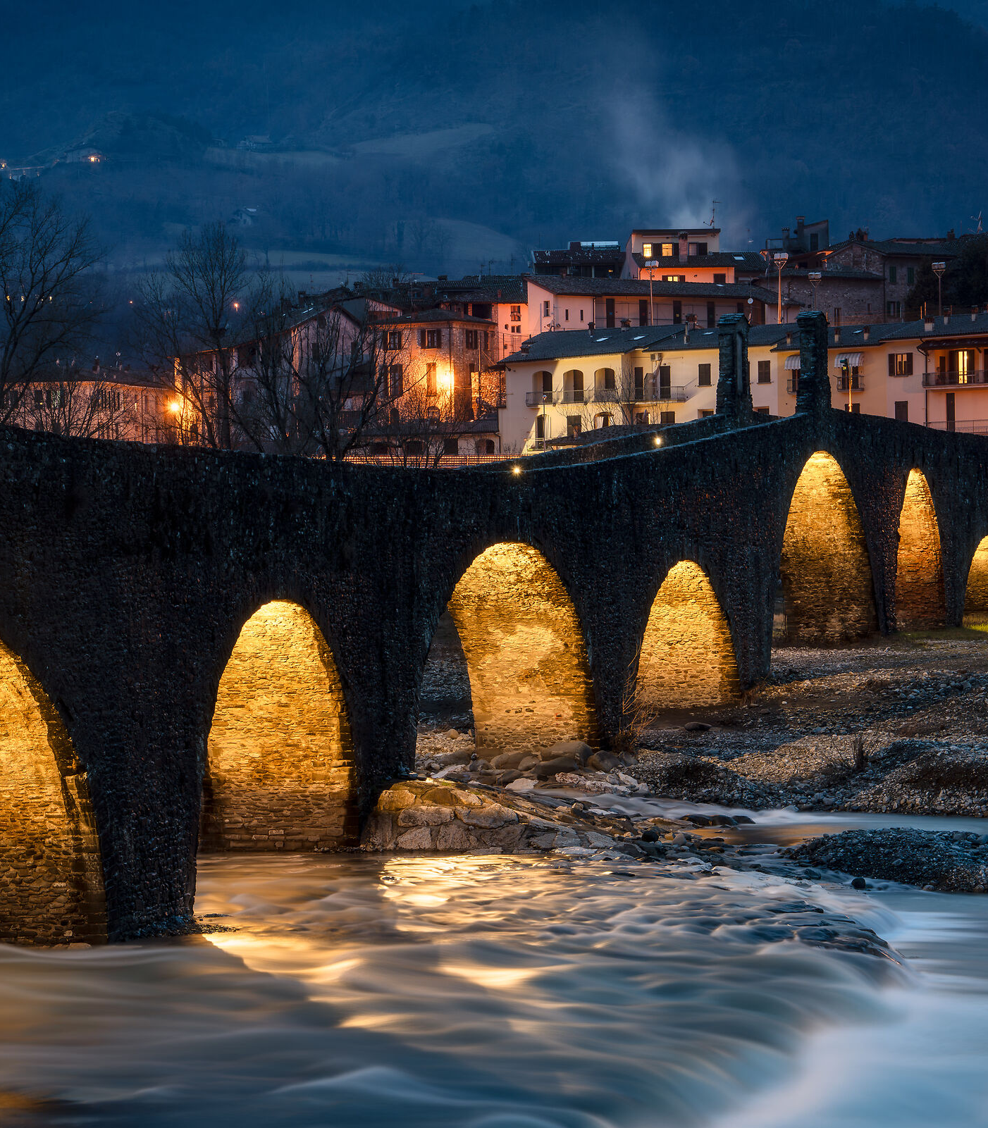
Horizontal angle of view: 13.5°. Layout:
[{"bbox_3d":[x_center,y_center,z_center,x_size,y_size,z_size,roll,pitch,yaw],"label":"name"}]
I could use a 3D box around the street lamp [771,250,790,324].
[{"bbox_3d":[20.272,-17.852,295.000,1.000,8.000,1.000,0,1,-6],"label":"street lamp"}]

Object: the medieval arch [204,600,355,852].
[{"bbox_3d":[-5.687,3.639,94.000,3.700,5.700,11.500,0,1,18],"label":"medieval arch"}]

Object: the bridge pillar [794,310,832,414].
[{"bbox_3d":[12.754,-8.019,167.500,1.100,4.300,1.250,1,2,28],"label":"bridge pillar"}]

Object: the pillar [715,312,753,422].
[{"bbox_3d":[9.652,-7.881,168.500,1.100,4.500,1.250,1,2,28],"label":"pillar"}]

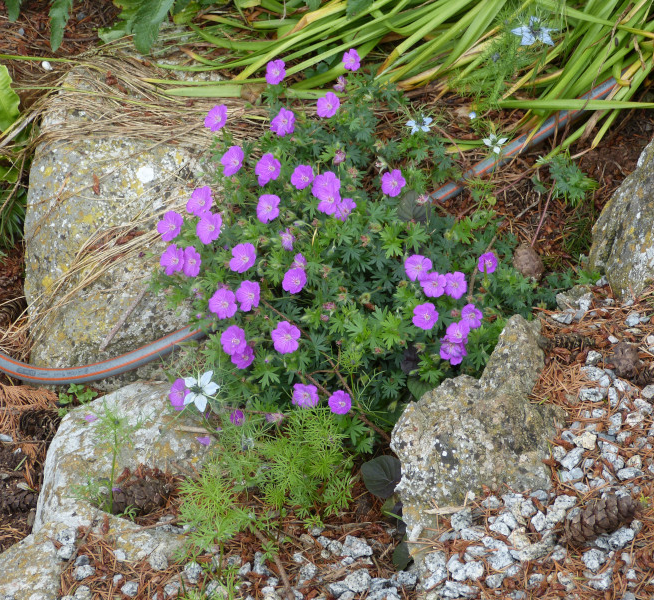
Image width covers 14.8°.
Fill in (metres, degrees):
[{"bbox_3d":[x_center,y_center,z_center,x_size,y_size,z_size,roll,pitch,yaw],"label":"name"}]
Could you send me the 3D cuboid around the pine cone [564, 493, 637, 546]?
[{"bbox_3d":[0.282,0.227,2.600,0.084,0.040,0.040,-23,44,-27],"label":"pine cone"}]

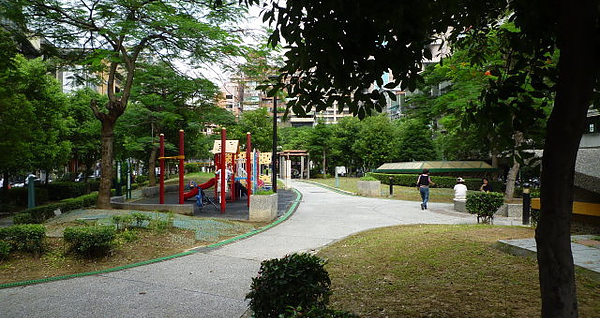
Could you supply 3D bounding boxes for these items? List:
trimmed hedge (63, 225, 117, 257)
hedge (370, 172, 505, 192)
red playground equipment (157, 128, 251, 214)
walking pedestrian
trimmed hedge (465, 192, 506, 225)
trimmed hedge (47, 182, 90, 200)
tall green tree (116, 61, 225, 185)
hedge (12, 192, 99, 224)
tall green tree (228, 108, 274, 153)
[{"bbox_3d":[-4.081,1.555,8.405,0.970,0.460,0.750,0,-1,-7],"label":"trimmed hedge"},{"bbox_3d":[8.800,1.543,30.216,1.100,0.880,11.000,1,-2,-34],"label":"hedge"},{"bbox_3d":[-3.693,0.455,17.333,3.600,3.050,3.800,0,-1,-6],"label":"red playground equipment"},{"bbox_3d":[4.808,1.175,16.617,0.620,1.580,0.500,0,-1,12],"label":"walking pedestrian"},{"bbox_3d":[5.309,1.422,12.410,1.000,0.900,0.850,0,-1,0],"label":"trimmed hedge"},{"bbox_3d":[-11.754,1.643,22.010,2.200,0.880,1.100,0,-1,0],"label":"trimmed hedge"},{"bbox_3d":[-8.368,-2.085,28.094,6.700,7.800,6.200,0,-1,0],"label":"tall green tree"},{"bbox_3d":[-8.400,1.690,15.505,0.850,0.500,6.400,0,-1,-13],"label":"hedge"},{"bbox_3d":[-4.113,-1.010,36.075,4.200,6.800,4.200,0,-1,0],"label":"tall green tree"}]

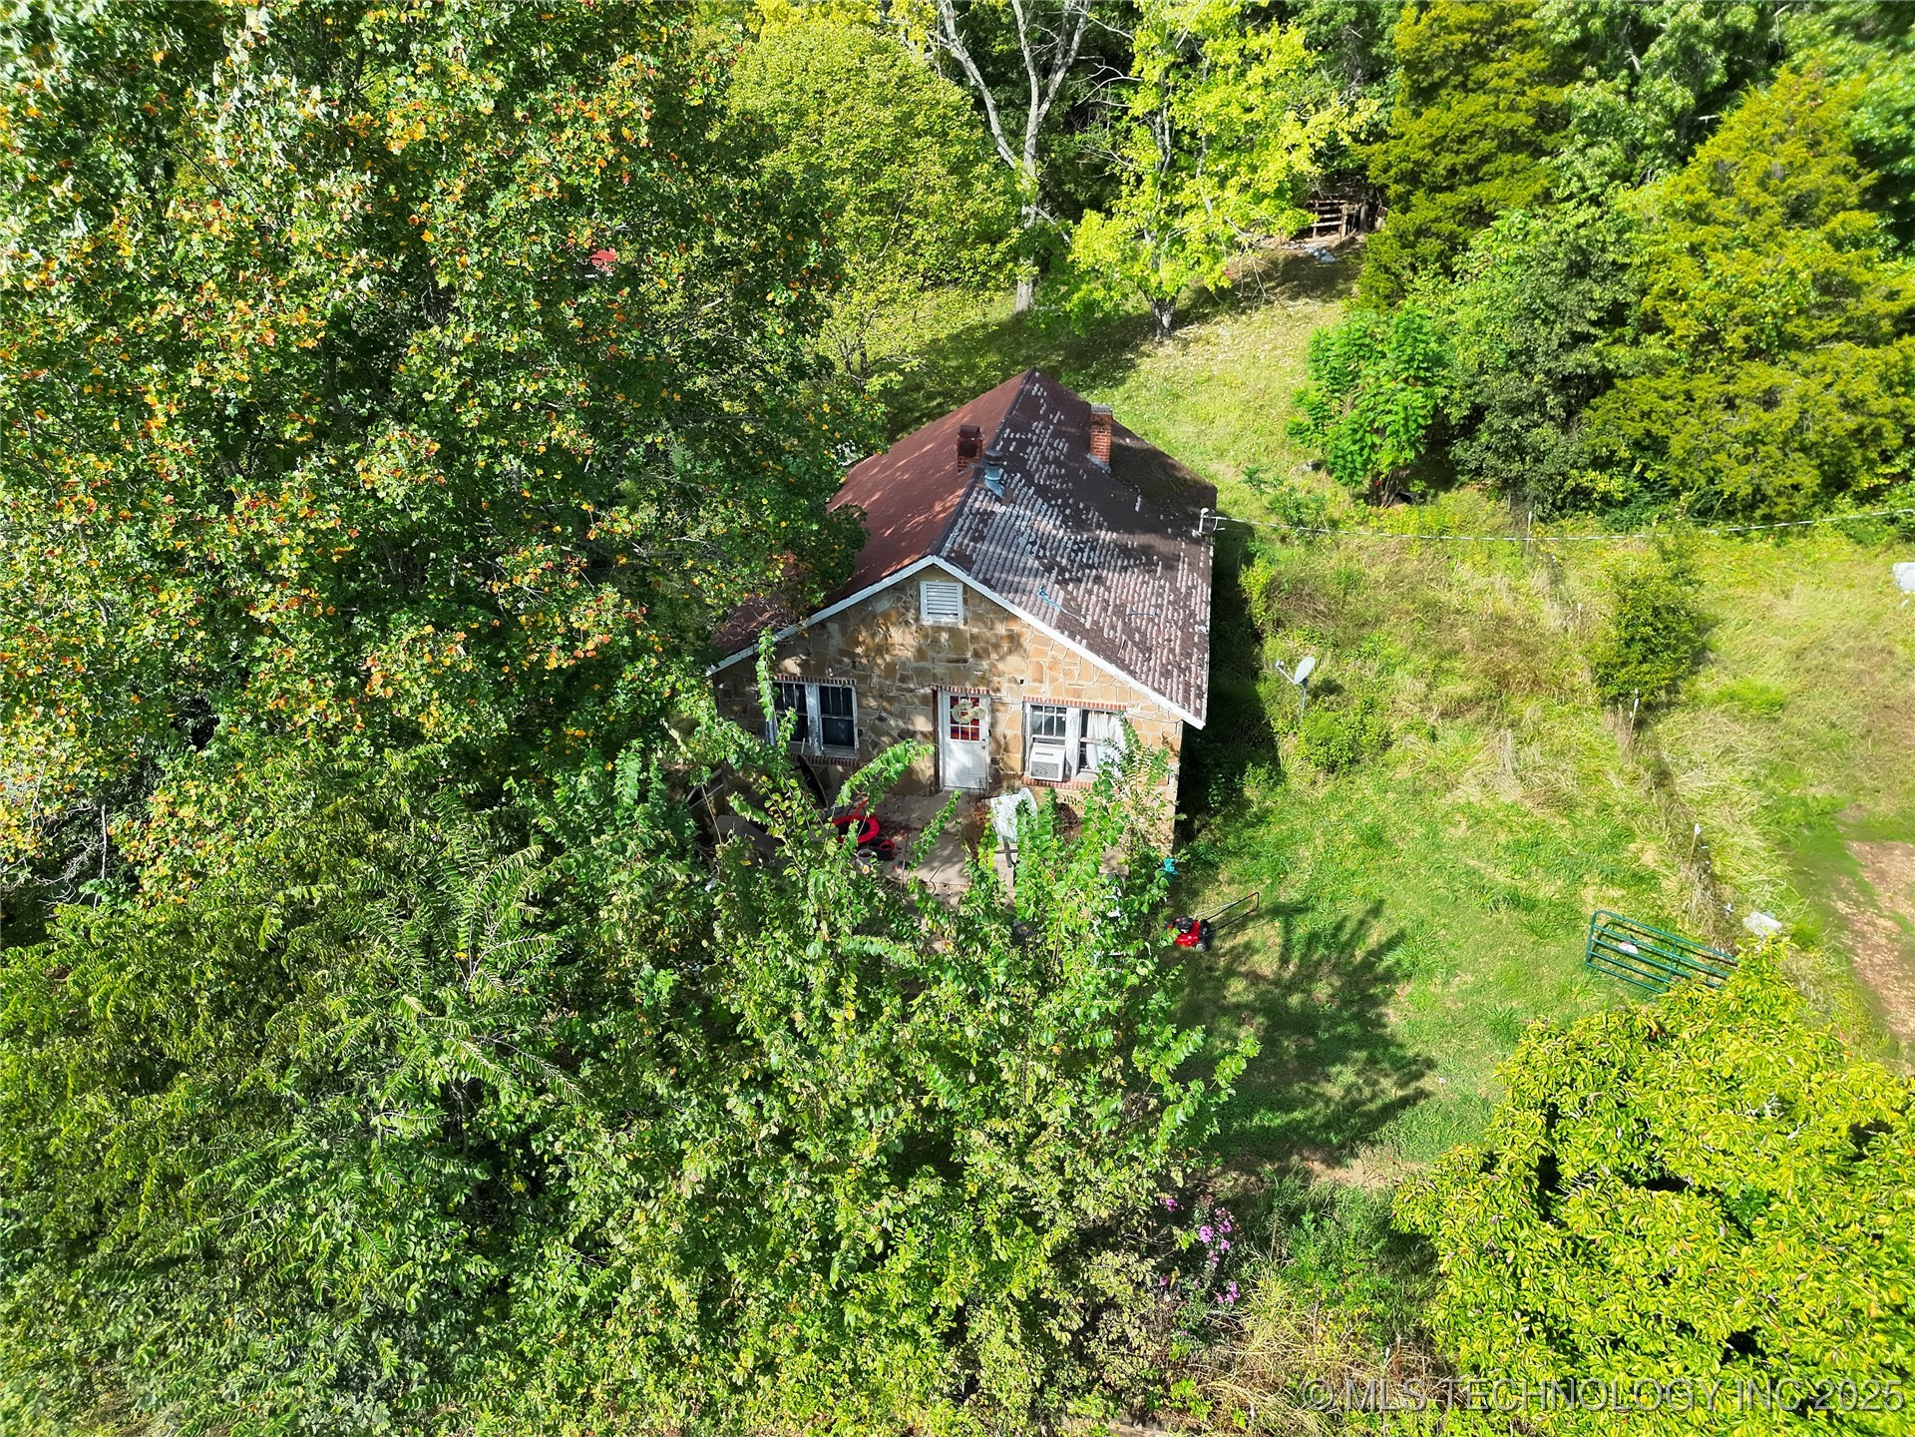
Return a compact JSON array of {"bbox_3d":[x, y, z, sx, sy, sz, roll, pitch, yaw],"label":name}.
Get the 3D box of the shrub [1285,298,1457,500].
[{"bbox_3d":[11.066,-8.243,35.485,4.500,5.100,4.300,6,31,9],"label":"shrub"}]

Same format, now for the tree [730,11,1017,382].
[{"bbox_3d":[-2.658,-15.331,40.940,9.000,10.600,8.800,6,31,9],"label":"tree"}]

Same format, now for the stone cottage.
[{"bbox_3d":[0.840,-3.149,28.505,9.060,5.650,11.750,6,31,9],"label":"stone cottage"}]

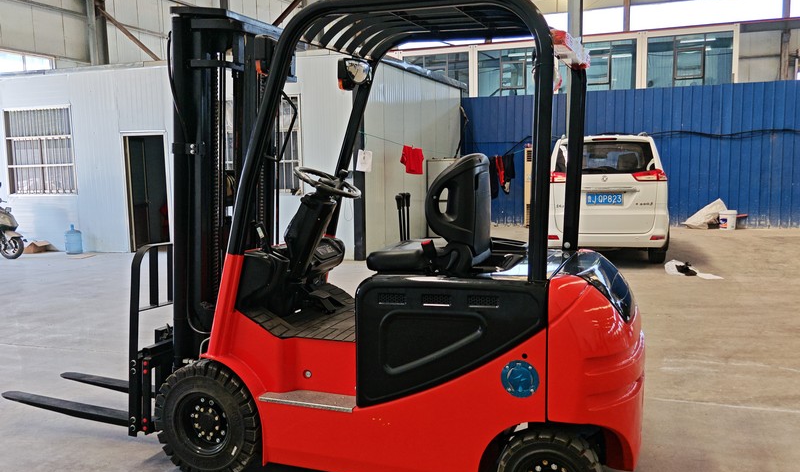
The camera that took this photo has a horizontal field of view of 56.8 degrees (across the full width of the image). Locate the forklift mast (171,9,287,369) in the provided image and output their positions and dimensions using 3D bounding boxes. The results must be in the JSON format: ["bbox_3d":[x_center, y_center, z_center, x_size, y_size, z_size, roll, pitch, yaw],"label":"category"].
[{"bbox_3d":[-0.860,-0.051,3.871,0.290,2.120,0.660,5,8,21],"label":"forklift mast"}]

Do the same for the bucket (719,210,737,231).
[{"bbox_3d":[5.988,-0.288,13.500,0.305,0.365,0.305,2,7,23],"label":"bucket"}]

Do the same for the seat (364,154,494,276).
[{"bbox_3d":[0.168,-0.110,3.467,0.540,0.540,0.490,1,7,21],"label":"seat"}]

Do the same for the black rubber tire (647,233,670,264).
[{"bbox_3d":[3.438,0.050,9.868,0.205,0.630,0.630,1,7,16],"label":"black rubber tire"}]

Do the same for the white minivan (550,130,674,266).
[{"bbox_3d":[3.166,-0.666,11.329,1.750,1.750,4.500,1,7,16],"label":"white minivan"}]

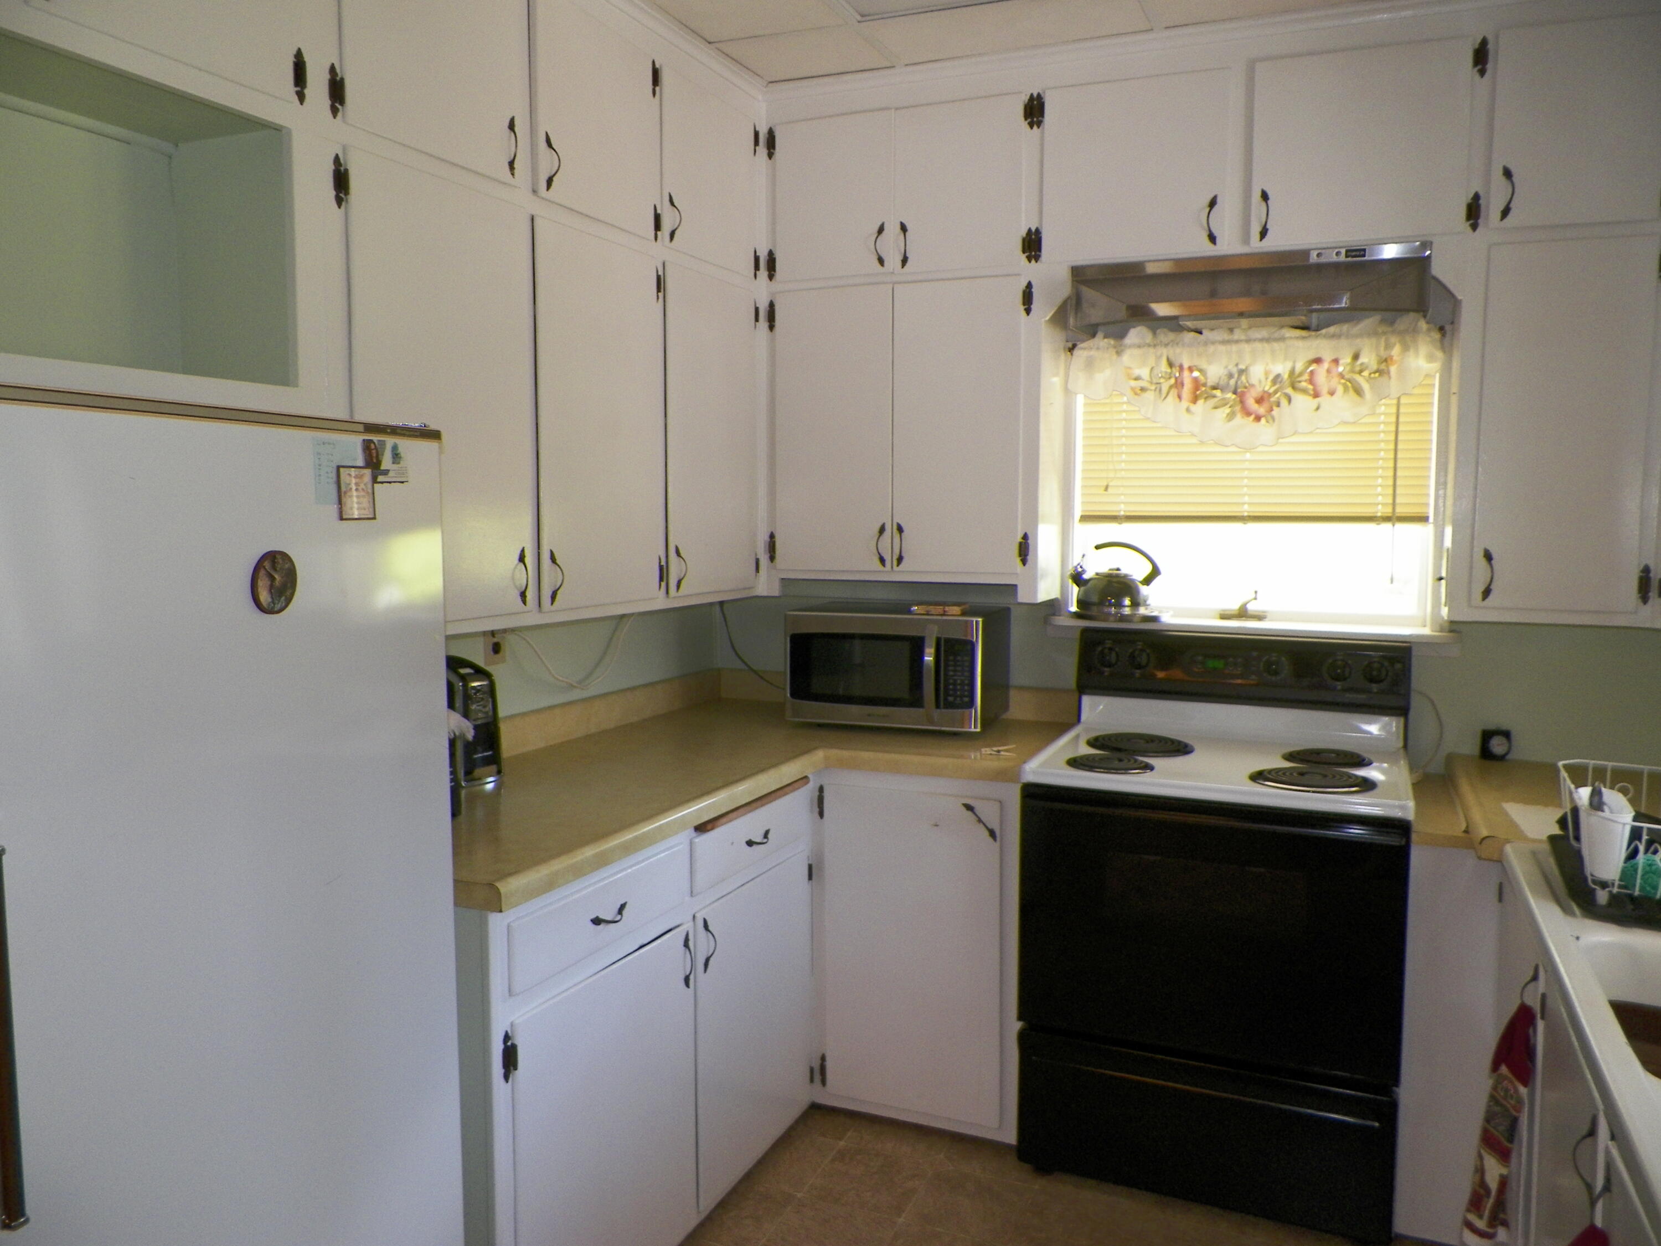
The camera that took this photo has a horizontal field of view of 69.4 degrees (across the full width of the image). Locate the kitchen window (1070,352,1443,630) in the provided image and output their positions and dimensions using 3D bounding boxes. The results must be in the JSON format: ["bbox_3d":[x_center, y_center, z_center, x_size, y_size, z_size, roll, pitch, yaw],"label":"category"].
[{"bbox_3d":[1.025,-0.356,2.965,0.870,0.715,0.100,3,6,25],"label":"kitchen window"}]

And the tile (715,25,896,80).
[{"bbox_3d":[-0.055,-1.372,2.889,0.342,0.017,0.257,3,6,25],"label":"tile"}]

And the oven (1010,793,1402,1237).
[{"bbox_3d":[0.872,0.772,2.724,0.760,0.870,0.625,3,6,25],"label":"oven"}]

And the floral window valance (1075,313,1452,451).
[{"bbox_3d":[0.985,-0.563,2.865,0.851,0.289,0.070,3,6,25],"label":"floral window valance"}]

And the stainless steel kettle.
[{"bbox_3d":[0.732,-0.114,3.086,0.222,0.188,0.165,3,6,25],"label":"stainless steel kettle"}]

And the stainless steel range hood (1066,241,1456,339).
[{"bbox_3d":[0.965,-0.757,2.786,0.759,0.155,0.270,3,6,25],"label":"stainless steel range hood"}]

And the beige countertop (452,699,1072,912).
[{"bbox_3d":[-0.203,0.335,2.588,1.095,0.045,1.770,3,6,25],"label":"beige countertop"}]

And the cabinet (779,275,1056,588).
[{"bbox_3d":[0.227,-0.472,3.155,0.740,0.787,0.265,3,6,25],"label":"cabinet"}]

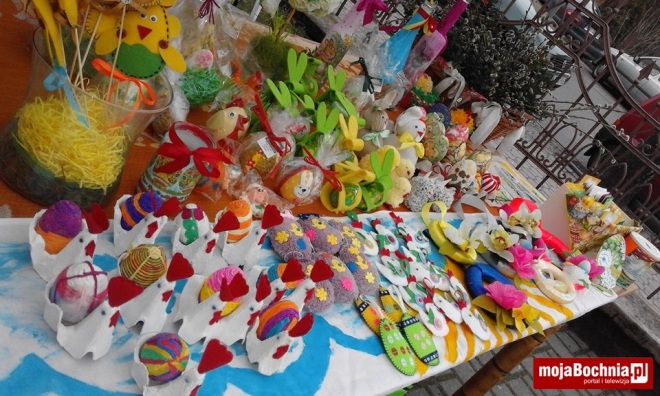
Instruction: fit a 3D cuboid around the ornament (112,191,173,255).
[{"bbox_3d":[-0.235,0.027,0.696,0.080,0.090,0.060,37,29,0],"label":"ornament"}]

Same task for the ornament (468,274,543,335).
[{"bbox_3d":[0.354,0.215,1.113,0.135,0.055,0.100,3,42,-50],"label":"ornament"}]

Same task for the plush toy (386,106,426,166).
[{"bbox_3d":[0.176,-0.133,1.249,0.075,0.140,0.080,-16,56,-46],"label":"plush toy"}]

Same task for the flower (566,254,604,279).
[{"bbox_3d":[0.735,0.197,1.586,0.085,0.055,0.055,19,31,-34],"label":"flower"}]

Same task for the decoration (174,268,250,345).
[{"bbox_3d":[-0.140,0.127,0.652,0.085,0.092,0.060,37,29,0],"label":"decoration"}]

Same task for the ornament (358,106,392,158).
[{"bbox_3d":[0.103,-0.152,1.280,0.080,0.122,0.075,-3,48,-49],"label":"ornament"}]

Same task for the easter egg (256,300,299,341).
[{"bbox_3d":[-0.058,0.140,0.625,0.047,0.047,0.056,11,14,-20],"label":"easter egg"}]

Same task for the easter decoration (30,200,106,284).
[{"bbox_3d":[-0.269,0.047,0.565,0.075,0.073,0.052,34,26,-8],"label":"easter decoration"}]

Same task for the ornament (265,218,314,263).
[{"bbox_3d":[-0.062,0.065,0.847,0.062,0.035,0.078,13,35,-41],"label":"ornament"}]

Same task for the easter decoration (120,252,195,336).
[{"bbox_3d":[-0.178,0.096,0.568,0.082,0.078,0.052,34,28,-6],"label":"easter decoration"}]

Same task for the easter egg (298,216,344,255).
[{"bbox_3d":[-0.013,0.058,0.849,0.085,0.042,0.065,34,28,-6],"label":"easter egg"}]

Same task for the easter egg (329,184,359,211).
[{"bbox_3d":[0.026,-0.003,1.057,0.058,0.046,0.046,27,31,-17],"label":"easter egg"}]

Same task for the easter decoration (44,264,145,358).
[{"bbox_3d":[-0.241,0.114,0.560,0.098,0.094,0.064,38,29,2],"label":"easter decoration"}]

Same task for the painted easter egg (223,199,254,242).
[{"bbox_3d":[-0.122,0.031,0.721,0.043,0.057,0.043,2,44,-47],"label":"painted easter egg"}]

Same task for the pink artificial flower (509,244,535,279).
[{"bbox_3d":[0.436,0.144,1.255,0.060,0.070,0.070,47,31,17],"label":"pink artificial flower"}]

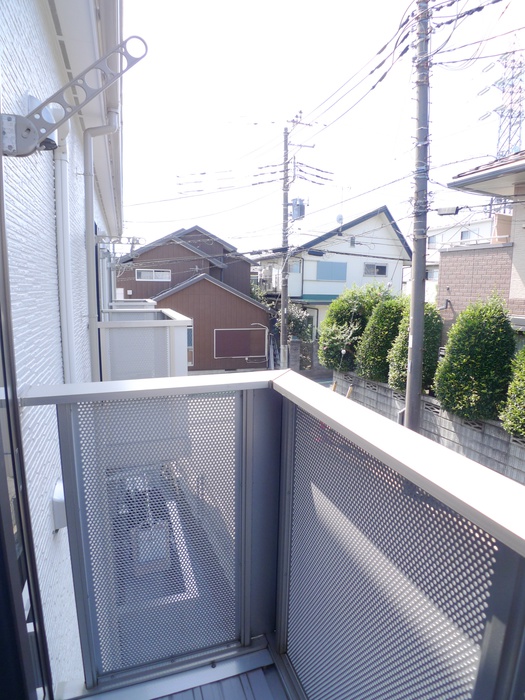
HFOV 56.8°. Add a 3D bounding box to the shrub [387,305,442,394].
[{"bbox_3d":[3.380,0.001,10.727,1.250,2.089,1.300,-3,8,-16],"label":"shrub"}]

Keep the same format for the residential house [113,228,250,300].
[{"bbox_3d":[-4.310,-2.924,27.288,7.200,7.400,7.500,-3,8,-16],"label":"residential house"}]

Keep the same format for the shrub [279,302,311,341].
[{"bbox_3d":[1.550,-1.170,23.405,1.636,2.233,1.500,-3,8,-16],"label":"shrub"}]

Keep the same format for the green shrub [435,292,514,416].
[{"bbox_3d":[3.933,0.198,9.010,1.400,2.438,1.500,-3,8,-16],"label":"green shrub"}]

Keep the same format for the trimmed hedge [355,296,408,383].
[{"bbox_3d":[2.971,-0.205,12.122,1.300,2.248,1.400,-3,8,-16],"label":"trimmed hedge"}]

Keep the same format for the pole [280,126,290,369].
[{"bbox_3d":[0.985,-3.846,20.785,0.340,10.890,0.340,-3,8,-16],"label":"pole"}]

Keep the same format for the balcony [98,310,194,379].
[{"bbox_3d":[-1.363,0.235,5.535,0.870,1.280,2.200,-3,8,-16],"label":"balcony"}]

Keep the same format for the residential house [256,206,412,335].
[{"bbox_3d":[4.135,-3.991,30.353,6.800,8.600,8.500,-3,8,-16],"label":"residential house"}]

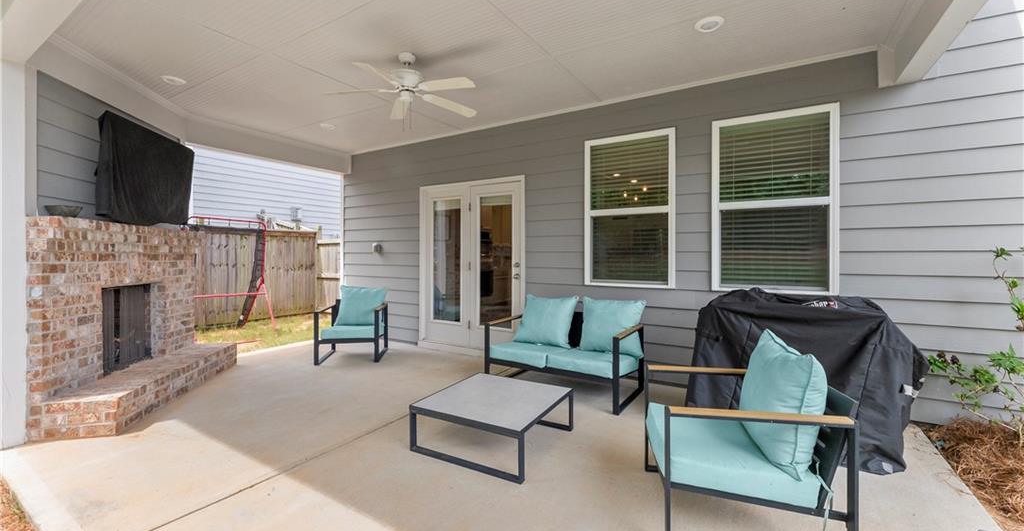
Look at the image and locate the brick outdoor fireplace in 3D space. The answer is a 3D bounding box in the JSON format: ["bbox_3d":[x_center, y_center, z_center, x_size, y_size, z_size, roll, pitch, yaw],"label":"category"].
[{"bbox_3d":[-3.292,0.401,3.582,0.720,1.520,1.860,0,1,-12],"label":"brick outdoor fireplace"}]

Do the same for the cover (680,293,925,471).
[{"bbox_3d":[1.915,0.663,2.791,1.280,1.040,0.660,0,1,31],"label":"cover"}]

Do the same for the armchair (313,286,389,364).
[{"bbox_3d":[-1.940,0.704,4.910,0.670,0.840,0.710,0,1,-10],"label":"armchair"}]

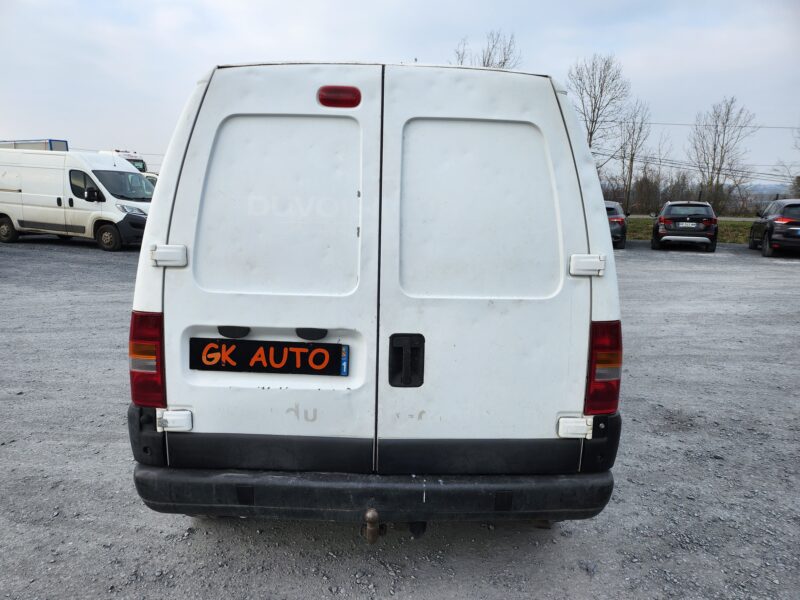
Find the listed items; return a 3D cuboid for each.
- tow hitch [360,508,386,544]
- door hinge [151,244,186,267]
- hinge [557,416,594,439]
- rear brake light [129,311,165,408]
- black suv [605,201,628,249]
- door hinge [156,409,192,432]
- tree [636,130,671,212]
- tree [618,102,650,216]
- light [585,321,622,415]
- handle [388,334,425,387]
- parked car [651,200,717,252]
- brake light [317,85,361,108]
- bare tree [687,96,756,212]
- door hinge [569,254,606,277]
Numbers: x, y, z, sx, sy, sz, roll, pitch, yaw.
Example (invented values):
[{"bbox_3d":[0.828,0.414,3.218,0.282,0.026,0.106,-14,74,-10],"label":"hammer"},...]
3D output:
[{"bbox_3d":[-0.089,0.756,1.860,0.082,0.125,0.130,1,11,-1],"label":"tow hitch"},{"bbox_3d":[-0.764,-0.146,1.835,0.118,0.070,0.032,1,6,-1],"label":"door hinge"},{"bbox_3d":[0.602,0.438,1.900,0.118,0.070,0.032,1,9,-1],"label":"hinge"},{"bbox_3d":[-0.894,0.211,1.966,0.125,0.330,0.090,1,9,-1],"label":"rear brake light"},{"bbox_3d":[7.253,-2.831,20.012,1.820,1.520,4.400,6,11,22],"label":"black suv"},{"bbox_3d":[-0.764,0.408,1.875,0.120,0.073,0.032,1,9,-1],"label":"door hinge"},{"bbox_3d":[21.936,-11.033,48.000,2.650,6.800,2.600,1,11,-1],"label":"tree"},{"bbox_3d":[24.468,-14.938,58.151,3.570,11.370,3.570,1,11,-1],"label":"tree"},{"bbox_3d":[0.726,0.239,1.980,0.155,0.330,0.150,1,8,-1],"label":"light"},{"bbox_3d":[0.023,0.207,1.901,0.120,0.182,0.040,1,9,-1],"label":"handle"},{"bbox_3d":[10.022,-2.716,19.653,1.800,1.540,4.450,6,11,22],"label":"parked car"},{"bbox_3d":[-0.201,-0.669,1.824,0.145,0.073,0.035,1,4,-1],"label":"brake light"},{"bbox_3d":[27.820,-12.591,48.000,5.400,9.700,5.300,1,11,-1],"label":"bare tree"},{"bbox_3d":[0.633,-0.117,1.873,0.122,0.071,0.038,1,8,-1],"label":"door hinge"}]

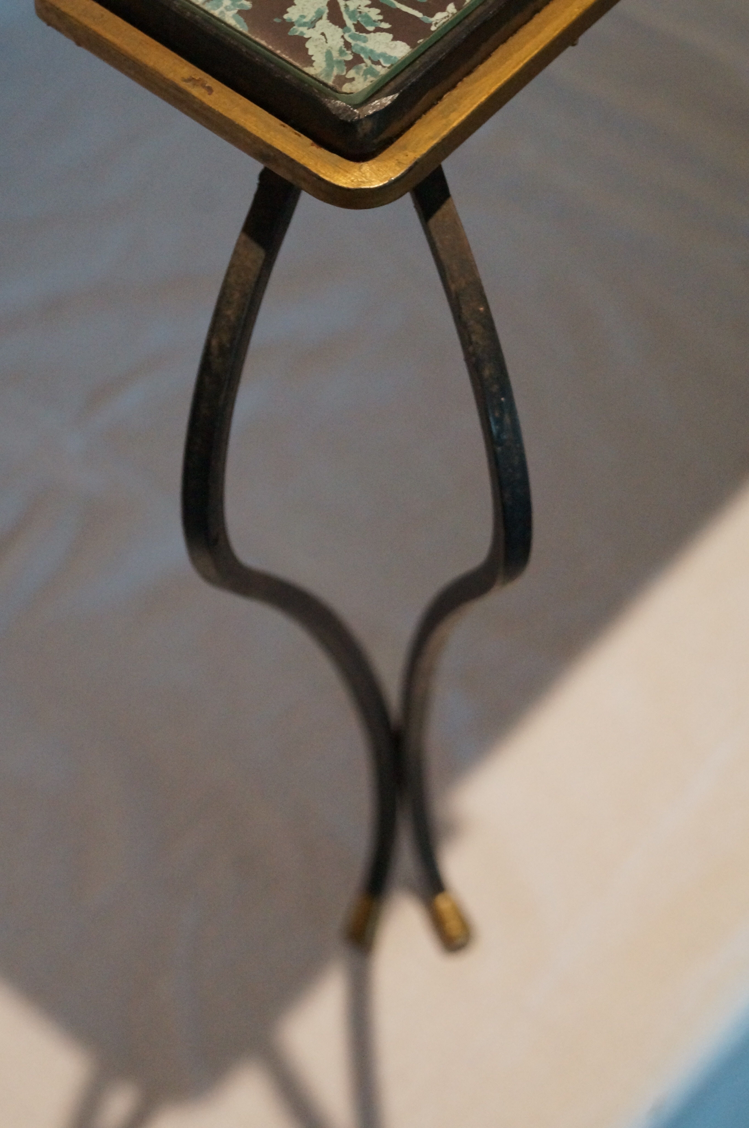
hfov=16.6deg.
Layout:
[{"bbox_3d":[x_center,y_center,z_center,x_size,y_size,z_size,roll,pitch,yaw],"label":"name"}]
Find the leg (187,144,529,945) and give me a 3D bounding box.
[{"bbox_3d":[-0.001,0.031,0.749,0.083,0.430,0.085,-5,57,0],"label":"leg"}]

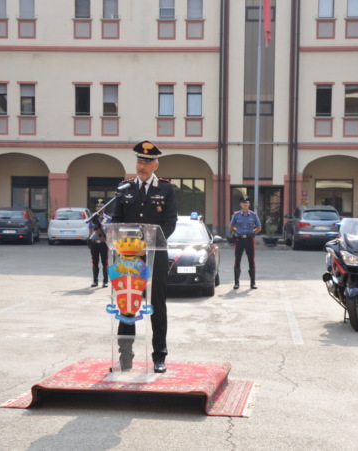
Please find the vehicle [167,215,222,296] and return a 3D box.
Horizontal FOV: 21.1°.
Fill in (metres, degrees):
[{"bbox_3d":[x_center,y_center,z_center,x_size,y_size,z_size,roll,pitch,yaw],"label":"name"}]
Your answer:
[{"bbox_3d":[-0.140,0.491,18.750,1.820,1.500,4.350,1,1,5],"label":"vehicle"}]

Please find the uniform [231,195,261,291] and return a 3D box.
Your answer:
[{"bbox_3d":[1.300,0.341,18.800,0.600,1.800,0.360,1,1,3],"label":"uniform"}]

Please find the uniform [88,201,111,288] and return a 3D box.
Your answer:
[{"bbox_3d":[-1.520,0.344,18.600,0.520,1.710,0.380,1,1,-3],"label":"uniform"}]

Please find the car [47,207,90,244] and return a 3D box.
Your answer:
[{"bbox_3d":[-4.360,0.030,39.800,1.690,1.490,4.030,1,1,-2],"label":"car"}]

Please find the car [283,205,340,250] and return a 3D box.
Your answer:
[{"bbox_3d":[5.420,0.090,38.800,1.980,1.740,5.000,1,1,0],"label":"car"}]

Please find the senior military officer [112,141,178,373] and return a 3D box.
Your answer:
[{"bbox_3d":[-0.280,0.248,7.870,0.530,1.870,0.400,1,1,7],"label":"senior military officer"}]

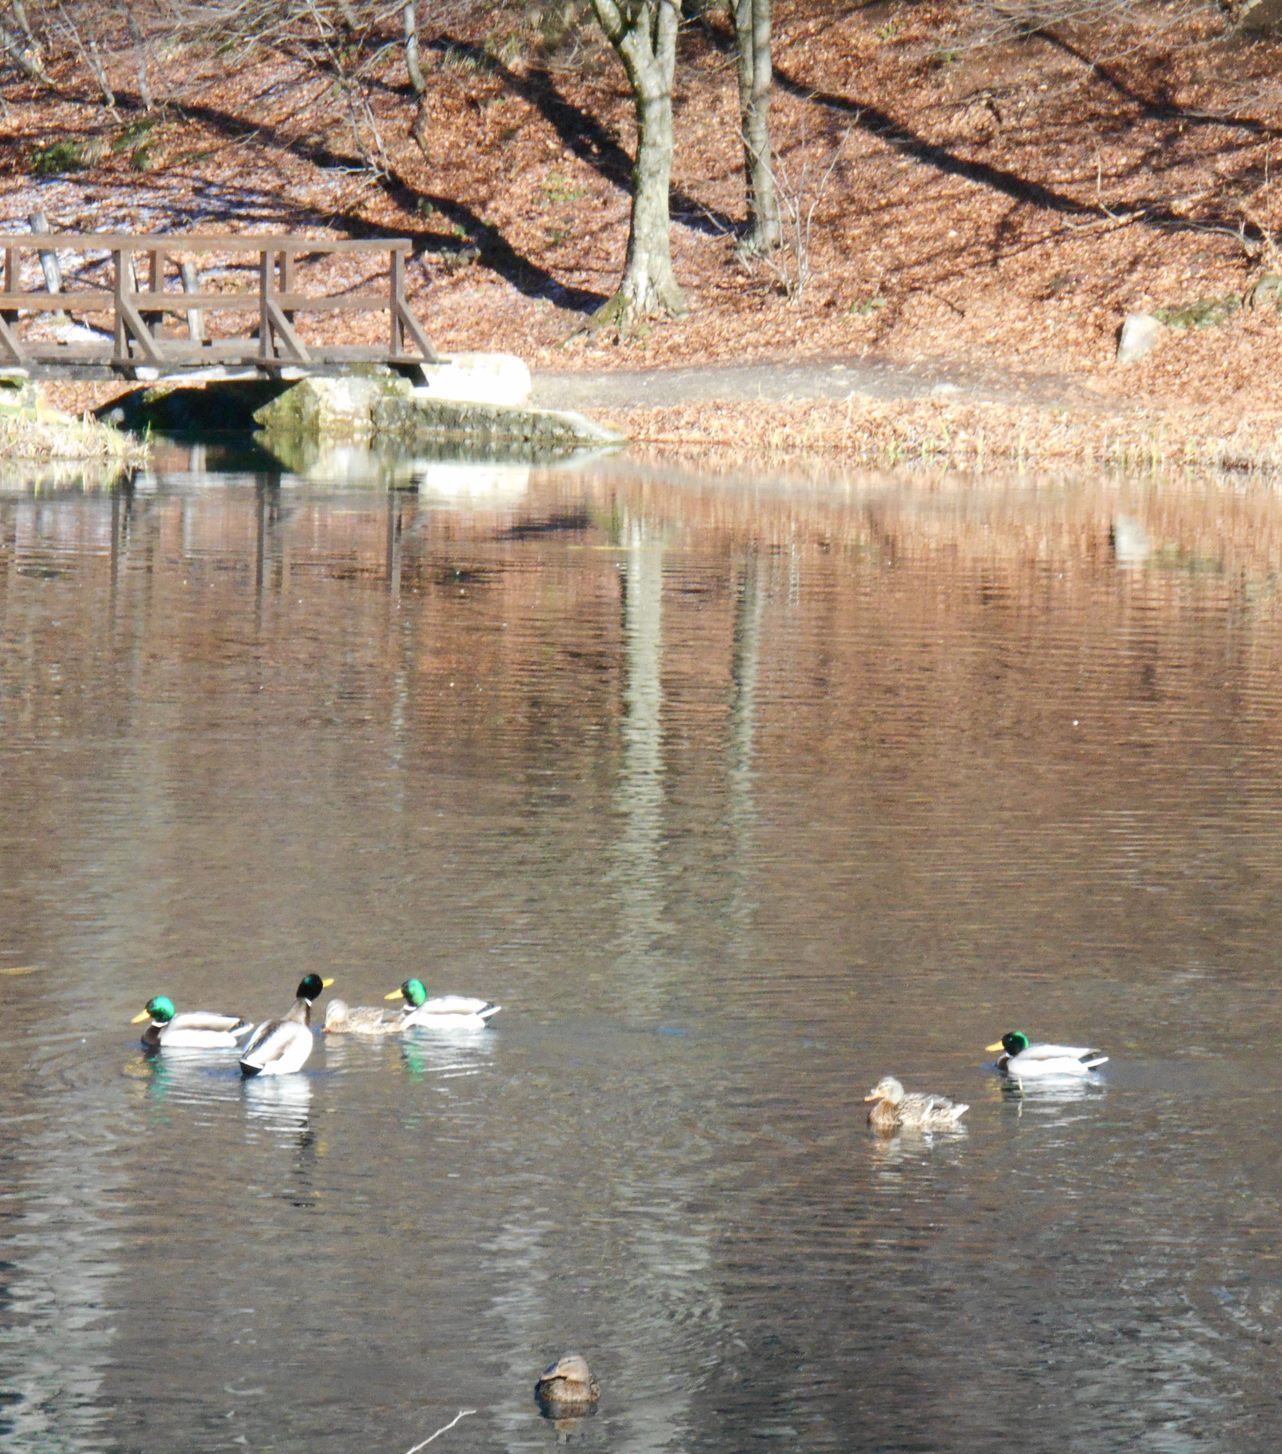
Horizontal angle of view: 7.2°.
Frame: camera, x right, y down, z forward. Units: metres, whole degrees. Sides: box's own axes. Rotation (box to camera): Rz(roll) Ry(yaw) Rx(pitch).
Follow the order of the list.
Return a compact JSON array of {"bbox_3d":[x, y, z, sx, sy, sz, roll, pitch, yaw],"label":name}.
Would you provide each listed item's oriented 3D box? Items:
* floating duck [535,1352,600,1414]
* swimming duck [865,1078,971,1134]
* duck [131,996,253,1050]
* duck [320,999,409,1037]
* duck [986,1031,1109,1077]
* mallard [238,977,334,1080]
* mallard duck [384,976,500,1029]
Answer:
[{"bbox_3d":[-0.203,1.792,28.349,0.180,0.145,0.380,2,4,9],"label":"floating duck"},{"bbox_3d":[0.959,1.294,35.475,0.400,0.180,0.170,-1,5,-30],"label":"swimming duck"},{"bbox_3d":[-1.658,1.089,37.675,0.440,0.180,0.180,0,4,-17],"label":"duck"},{"bbox_3d":[-1.026,1.082,38.299,0.380,0.130,0.170,-1,4,-24],"label":"duck"},{"bbox_3d":[1.488,1.183,37.262,0.440,0.170,0.180,1,4,5],"label":"duck"},{"bbox_3d":[-1.291,1.069,36.982,0.200,0.330,0.380,4,5,32],"label":"mallard"},{"bbox_3d":[-0.752,1.043,38.578,0.440,0.180,0.180,2,4,7],"label":"mallard duck"}]

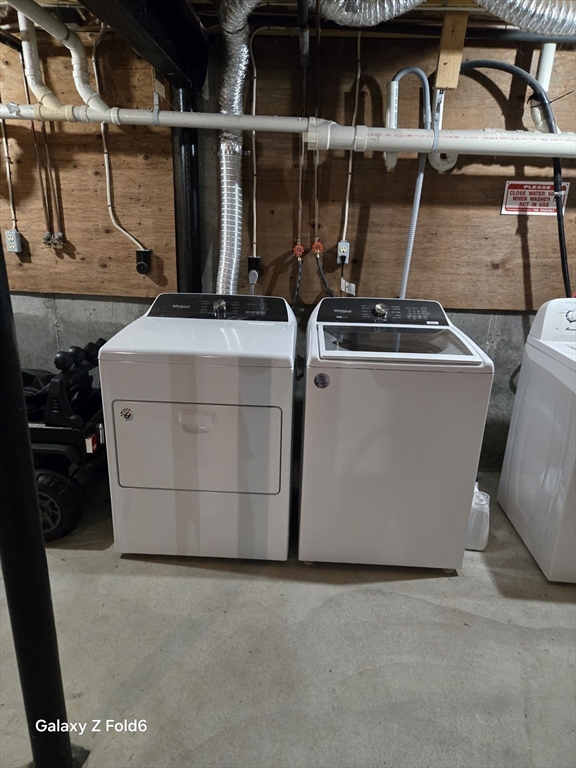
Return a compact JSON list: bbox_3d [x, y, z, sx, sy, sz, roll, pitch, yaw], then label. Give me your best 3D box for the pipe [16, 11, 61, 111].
[{"bbox_3d":[-1.040,-1.356,2.146,0.155,0.370,0.080,2,18,1],"label":"pipe"}]

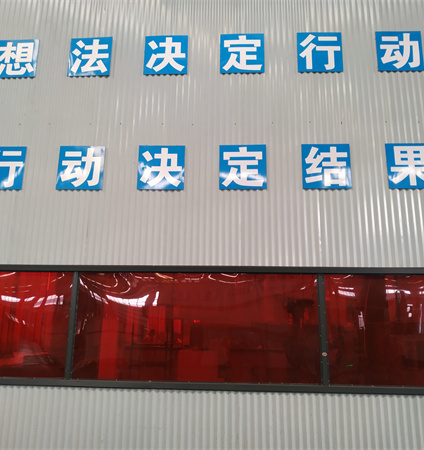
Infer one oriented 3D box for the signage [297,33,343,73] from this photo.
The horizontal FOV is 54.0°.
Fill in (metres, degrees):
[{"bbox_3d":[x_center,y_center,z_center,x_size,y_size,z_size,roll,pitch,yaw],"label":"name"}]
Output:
[{"bbox_3d":[1.222,-1.959,4.729,0.505,0.505,0.025,0,-13,3],"label":"signage"}]

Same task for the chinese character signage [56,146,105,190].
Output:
[{"bbox_3d":[-1.435,-0.625,4.563,0.505,0.505,0.025,0,-13,3],"label":"chinese character signage"}]

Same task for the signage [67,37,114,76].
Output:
[{"bbox_3d":[-1.425,-1.965,4.877,0.505,0.505,0.025,0,-13,3],"label":"signage"}]

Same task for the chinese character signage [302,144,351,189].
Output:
[{"bbox_3d":[1.210,-0.620,4.416,0.505,0.505,0.025,0,-13,3],"label":"chinese character signage"}]

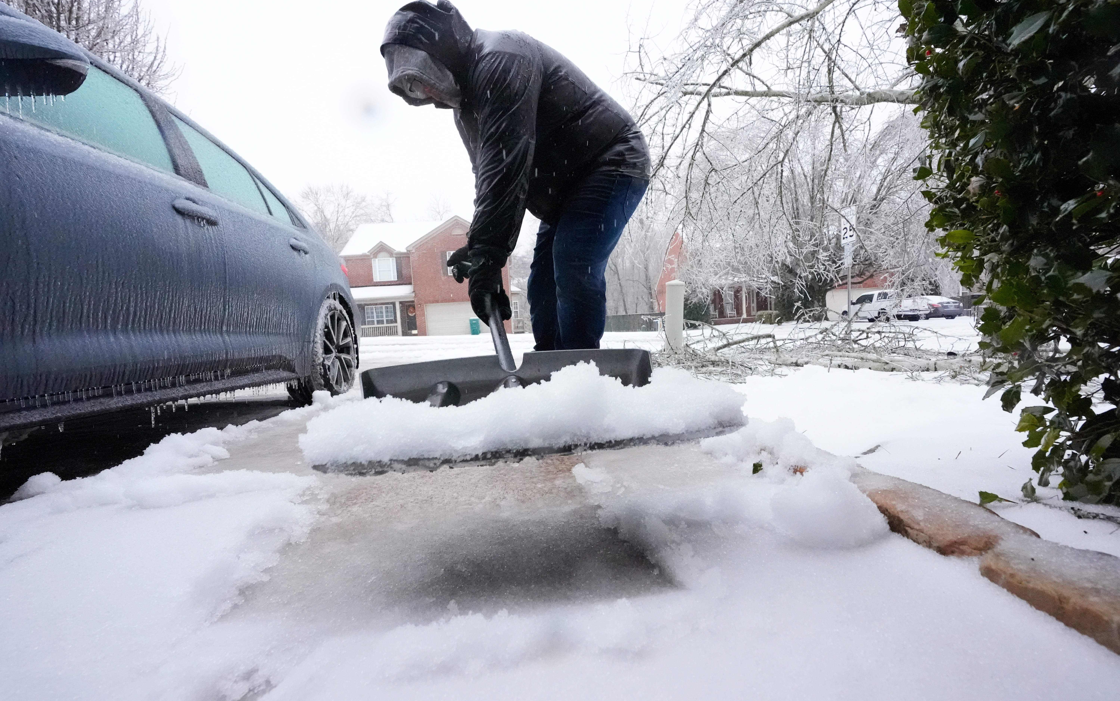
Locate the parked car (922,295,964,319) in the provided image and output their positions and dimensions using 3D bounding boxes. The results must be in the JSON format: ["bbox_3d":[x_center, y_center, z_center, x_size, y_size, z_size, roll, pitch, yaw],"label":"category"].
[{"bbox_3d":[24.444,-2.845,33.258,1.820,1.490,4.800,-2,5,9],"label":"parked car"}]

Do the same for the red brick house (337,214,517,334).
[{"bbox_3d":[-9.432,-5.603,38.067,12.400,8.300,11.500,-3,5,-4],"label":"red brick house"}]

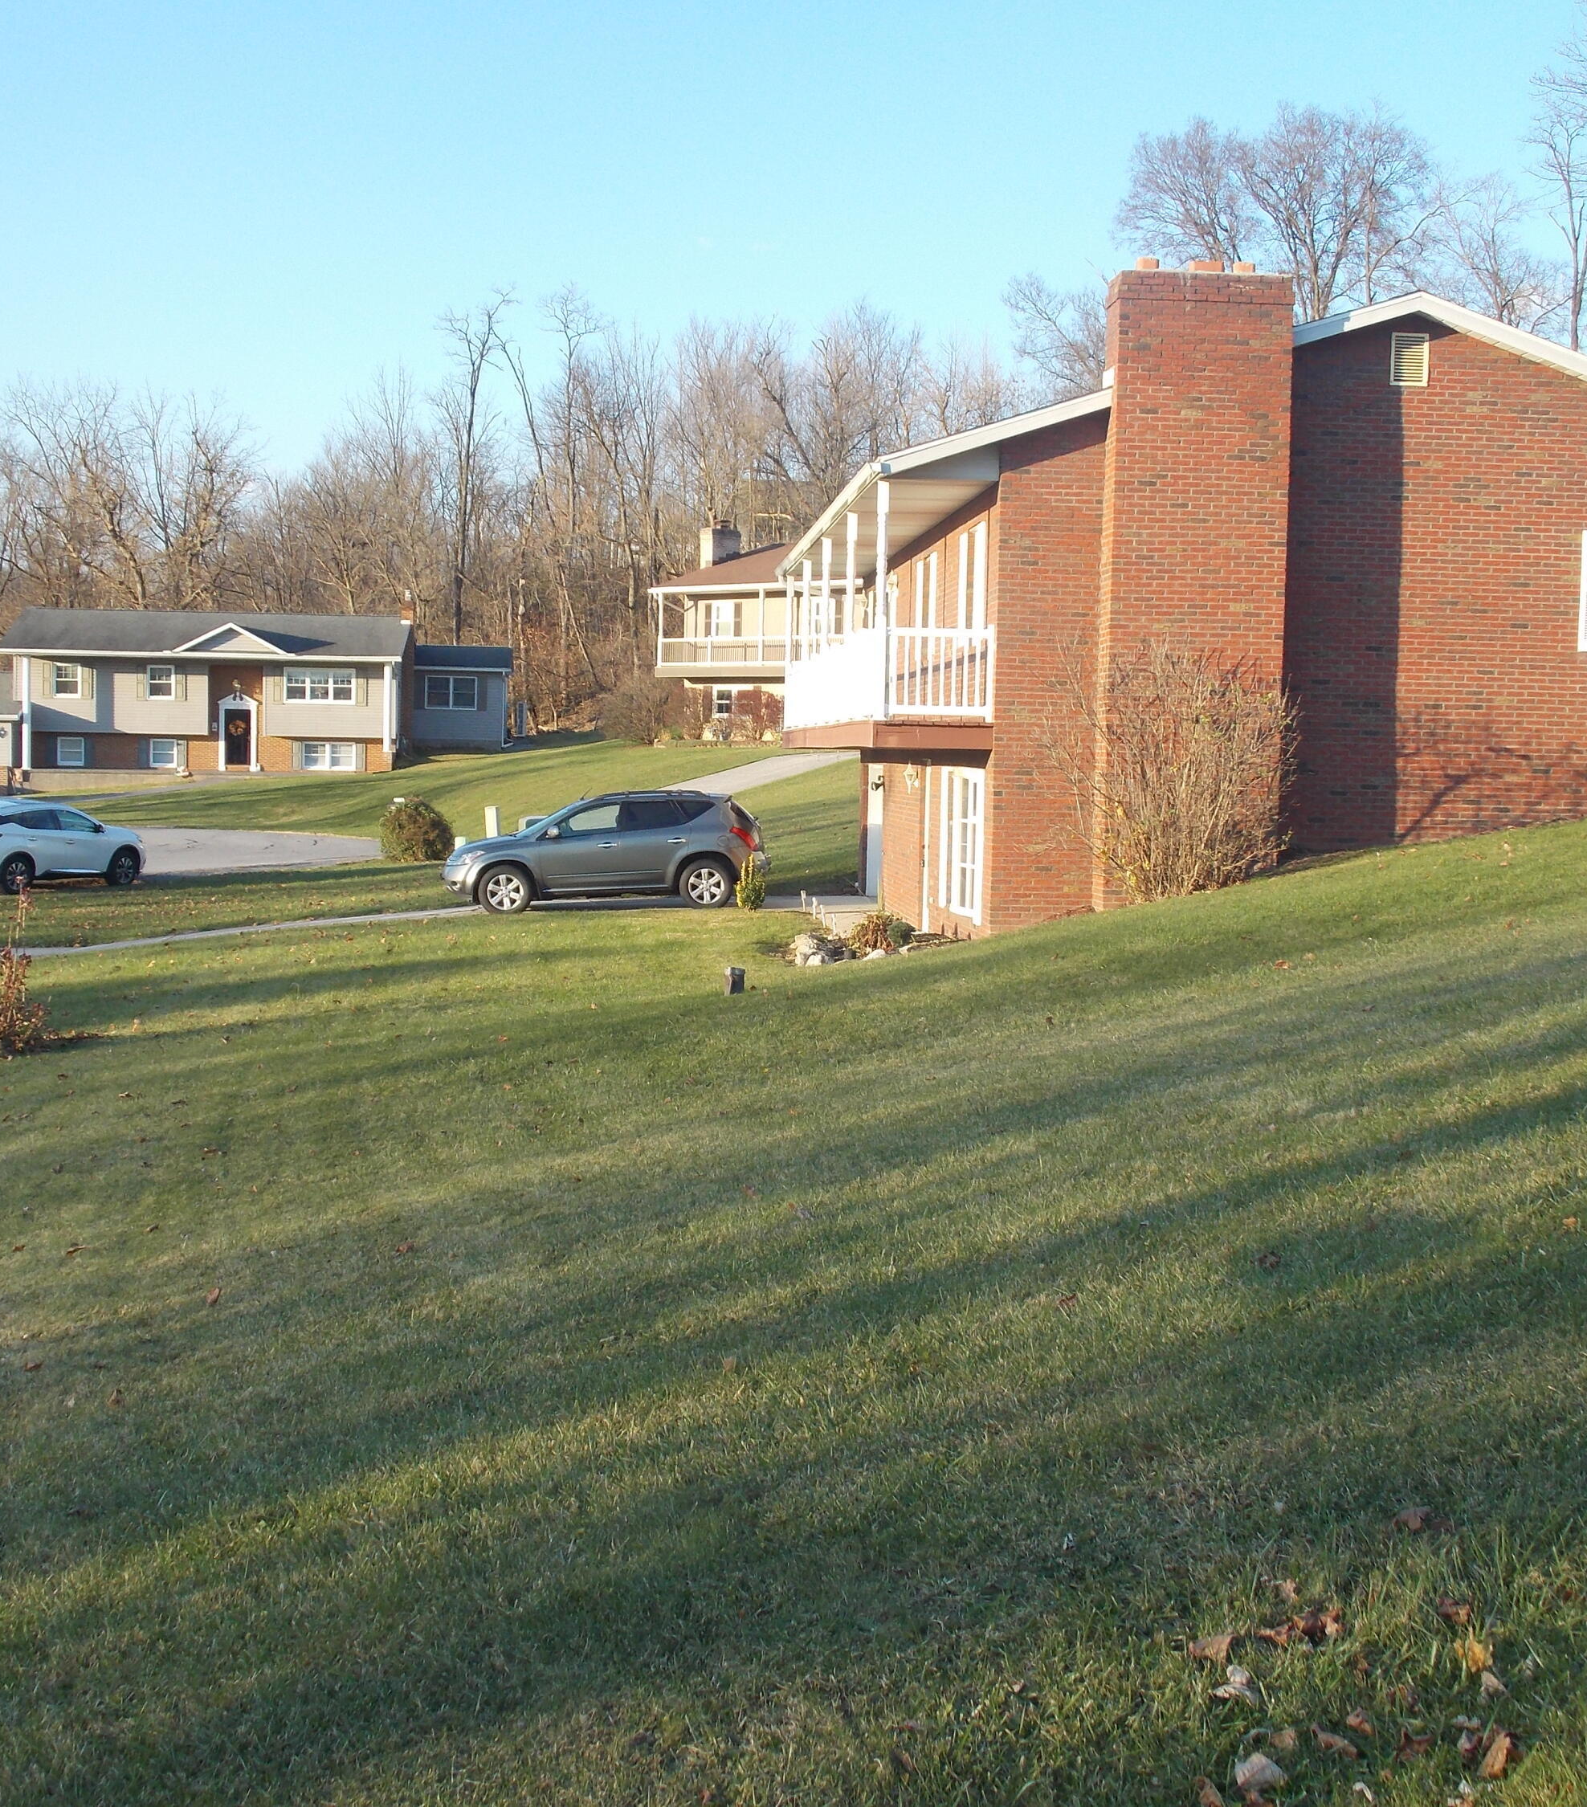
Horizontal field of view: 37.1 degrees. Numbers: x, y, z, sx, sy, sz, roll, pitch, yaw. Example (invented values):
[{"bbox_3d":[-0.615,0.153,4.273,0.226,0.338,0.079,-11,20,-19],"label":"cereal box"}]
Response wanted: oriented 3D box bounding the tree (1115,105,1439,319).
[{"bbox_3d":[14.747,-16.580,72.000,10.000,15.000,9.500,1,4,-4],"label":"tree"}]

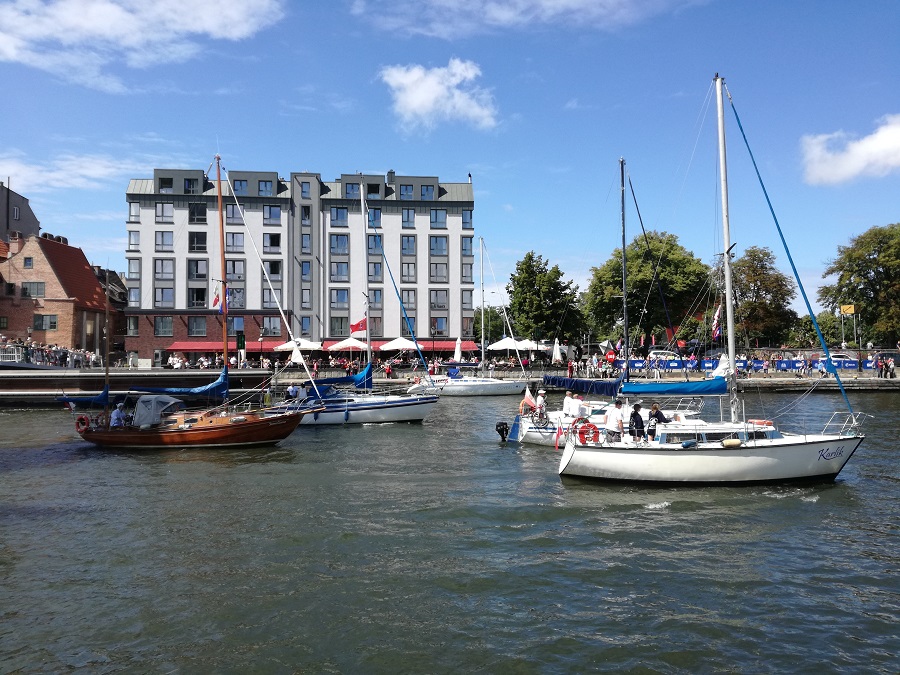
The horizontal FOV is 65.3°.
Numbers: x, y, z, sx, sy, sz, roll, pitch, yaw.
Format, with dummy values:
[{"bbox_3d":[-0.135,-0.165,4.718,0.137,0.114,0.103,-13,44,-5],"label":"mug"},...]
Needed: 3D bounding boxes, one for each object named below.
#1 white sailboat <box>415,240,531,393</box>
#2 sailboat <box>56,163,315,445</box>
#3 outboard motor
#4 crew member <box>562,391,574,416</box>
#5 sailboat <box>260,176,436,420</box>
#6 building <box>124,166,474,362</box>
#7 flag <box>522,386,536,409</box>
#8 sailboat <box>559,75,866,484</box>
[{"bbox_3d":[1.543,-1.710,57.035,9.825,12.819,3.100,0,-1,-2],"label":"white sailboat"},{"bbox_3d":[-10.163,-1.462,27.627,10.144,11.386,2.700,0,-1,-2],"label":"sailboat"},{"bbox_3d":[2.101,3.932,28.041,0.580,1.100,0.400,0,-1,0],"label":"outboard motor"},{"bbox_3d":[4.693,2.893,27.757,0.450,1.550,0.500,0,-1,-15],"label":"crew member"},{"bbox_3d":[-5.208,-1.993,36.236,9.437,12.721,3.000,0,-1,-4],"label":"sailboat"},{"bbox_3d":[-16.864,-7.437,85.483,37.800,21.100,16.000,0,-1,-6],"label":"building"},{"bbox_3d":[3.214,2.430,28.165,0.560,0.920,0.200,0,-1,0],"label":"flag"},{"bbox_3d":[7.530,-1.695,20.130,8.790,11.612,2.750,0,-1,-1],"label":"sailboat"}]

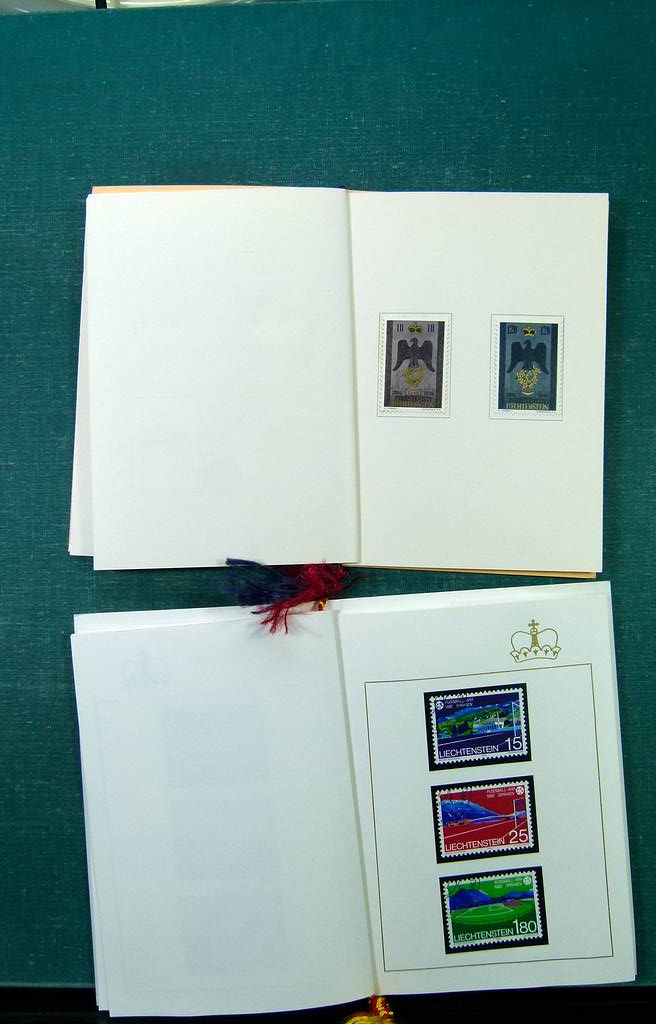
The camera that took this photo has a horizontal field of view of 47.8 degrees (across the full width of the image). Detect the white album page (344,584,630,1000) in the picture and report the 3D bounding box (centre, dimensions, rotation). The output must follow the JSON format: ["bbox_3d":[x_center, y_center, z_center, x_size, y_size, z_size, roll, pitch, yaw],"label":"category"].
[{"bbox_3d":[0.062,0.107,0.288,0.103,0.005,0.151,-4,88,0],"label":"white album page"}]

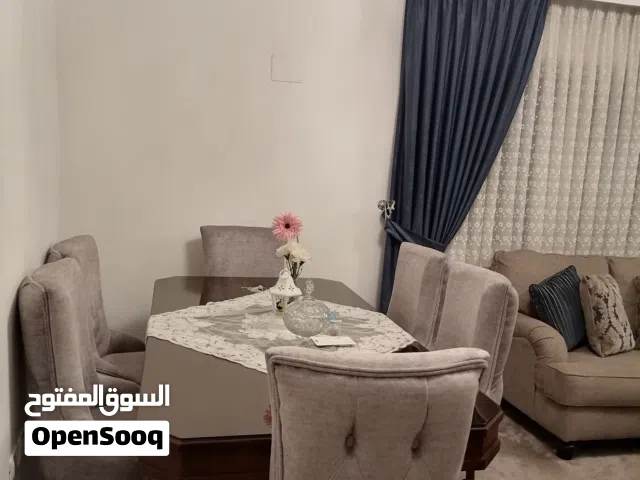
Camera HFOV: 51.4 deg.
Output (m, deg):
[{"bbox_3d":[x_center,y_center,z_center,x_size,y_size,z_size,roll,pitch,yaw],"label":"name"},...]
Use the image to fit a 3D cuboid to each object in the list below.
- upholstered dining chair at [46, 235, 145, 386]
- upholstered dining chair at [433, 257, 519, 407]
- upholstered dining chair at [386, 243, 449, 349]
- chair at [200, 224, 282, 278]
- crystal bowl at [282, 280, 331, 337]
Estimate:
[{"bbox_3d":[-0.873,0.533,2.978,0.610,1.010,0.505,1,8,-13],"label":"upholstered dining chair"},{"bbox_3d":[0.376,0.629,2.691,0.610,1.010,0.505,1,8,-13],"label":"upholstered dining chair"},{"bbox_3d":[0.246,0.547,3.272,0.610,1.010,0.505,1,8,-13],"label":"upholstered dining chair"},{"bbox_3d":[-0.407,0.466,3.656,0.505,1.010,0.610,1,8,-13],"label":"chair"},{"bbox_3d":[-0.057,0.258,2.564,0.180,0.200,0.180,3,7,0],"label":"crystal bowl"}]

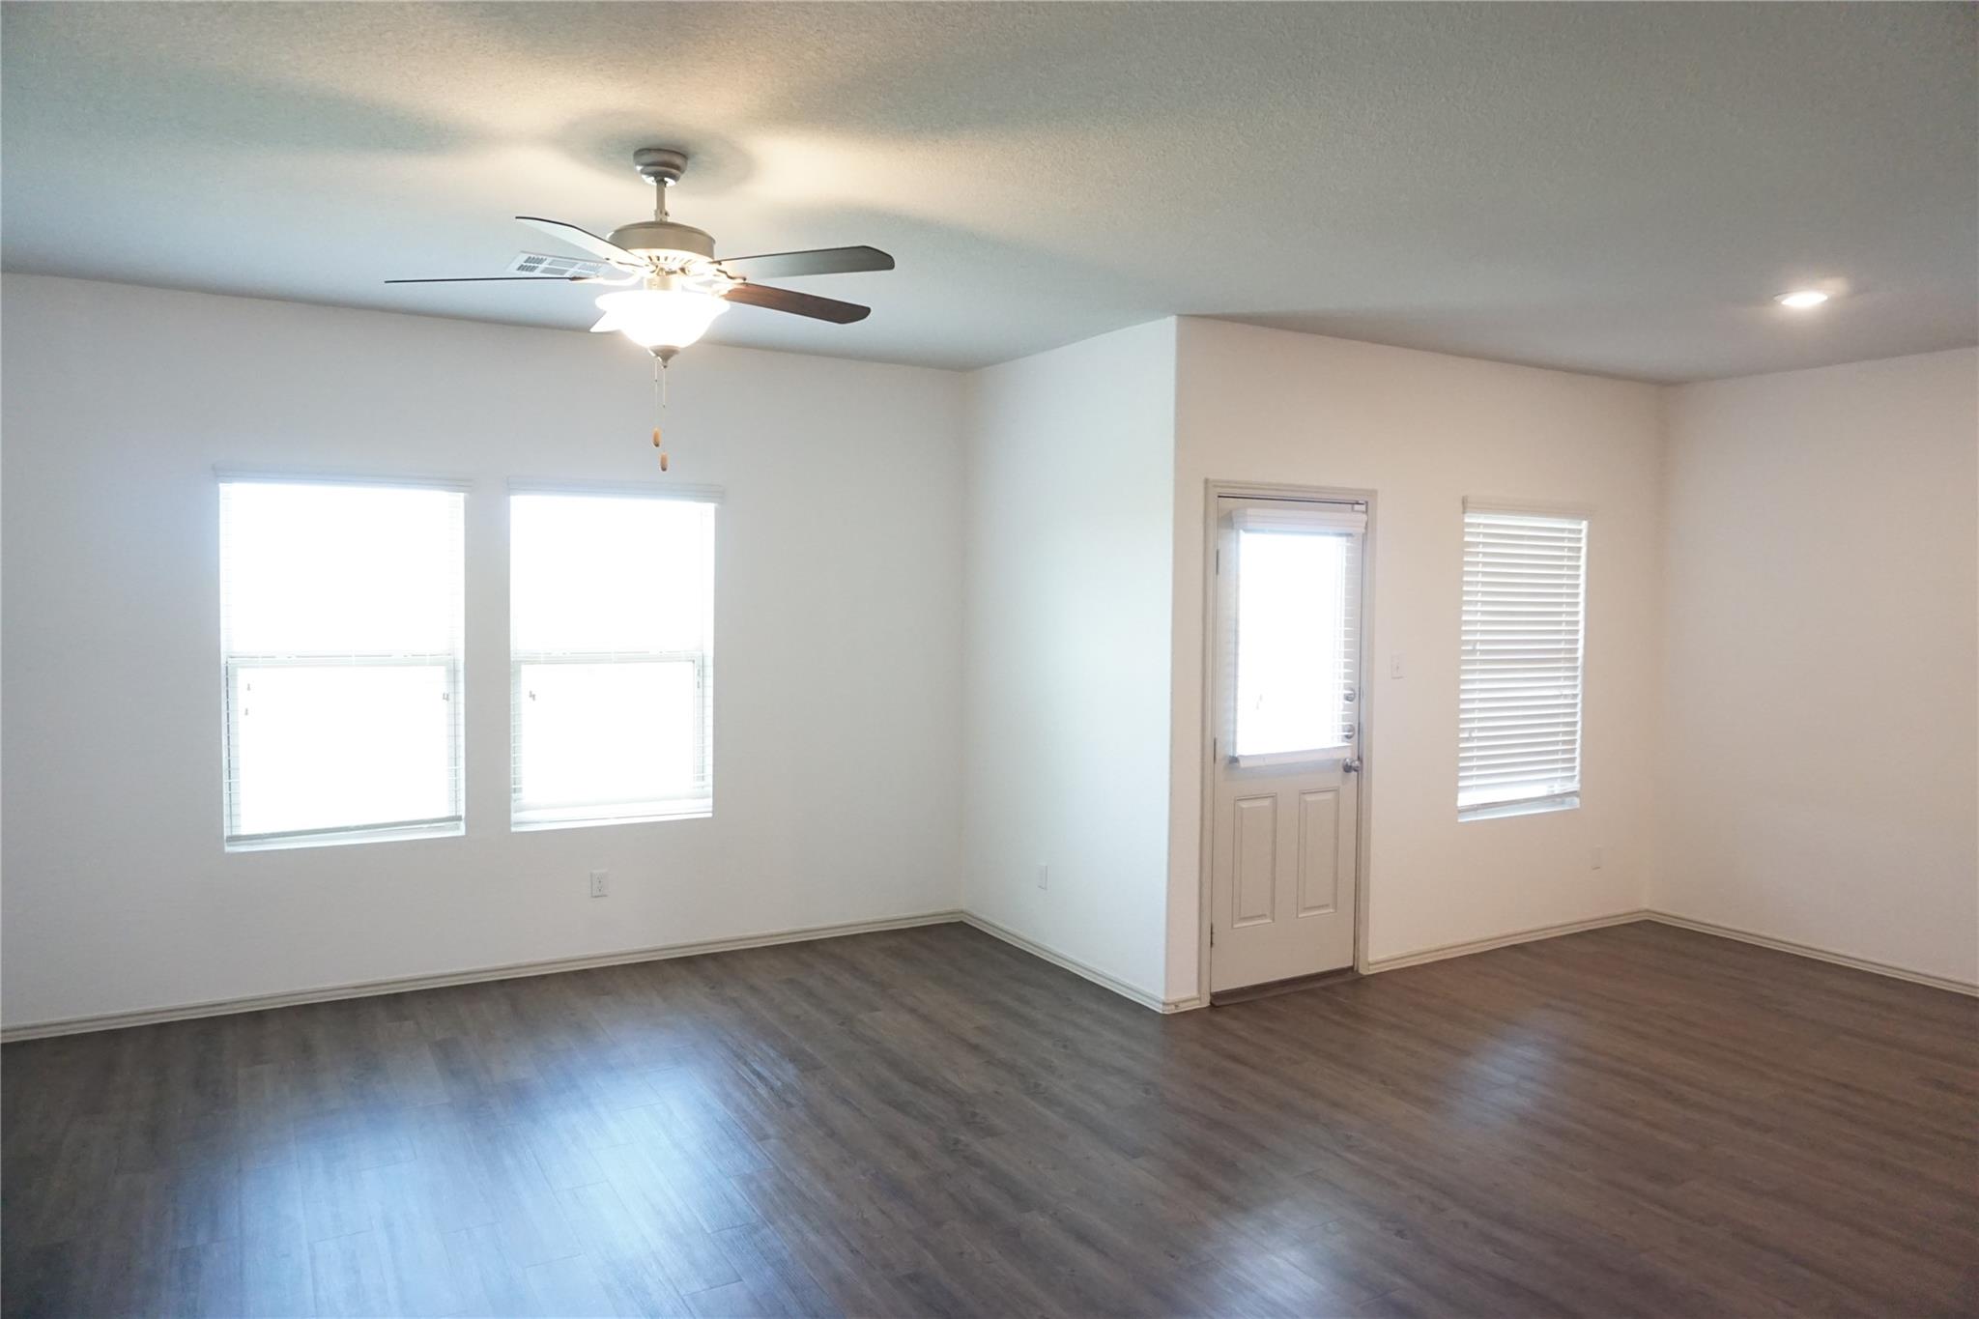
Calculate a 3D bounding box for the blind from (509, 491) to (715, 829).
[{"bbox_3d":[-1.628,-0.015,5.748,0.895,1.435,0.070,-1,4,-30],"label":"blind"}]

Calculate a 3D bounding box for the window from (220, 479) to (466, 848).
[{"bbox_3d":[-2.536,0.005,5.218,0.890,1.435,0.070,-1,4,-30],"label":"window"}]

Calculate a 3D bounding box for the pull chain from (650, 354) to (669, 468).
[{"bbox_3d":[-0.820,-0.615,3.287,0.045,0.287,0.035,0,3,-14],"label":"pull chain"}]

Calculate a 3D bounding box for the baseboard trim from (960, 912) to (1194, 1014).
[{"bbox_3d":[0.353,1.331,6.015,0.188,0.060,1.679,-1,4,-30],"label":"baseboard trim"}]

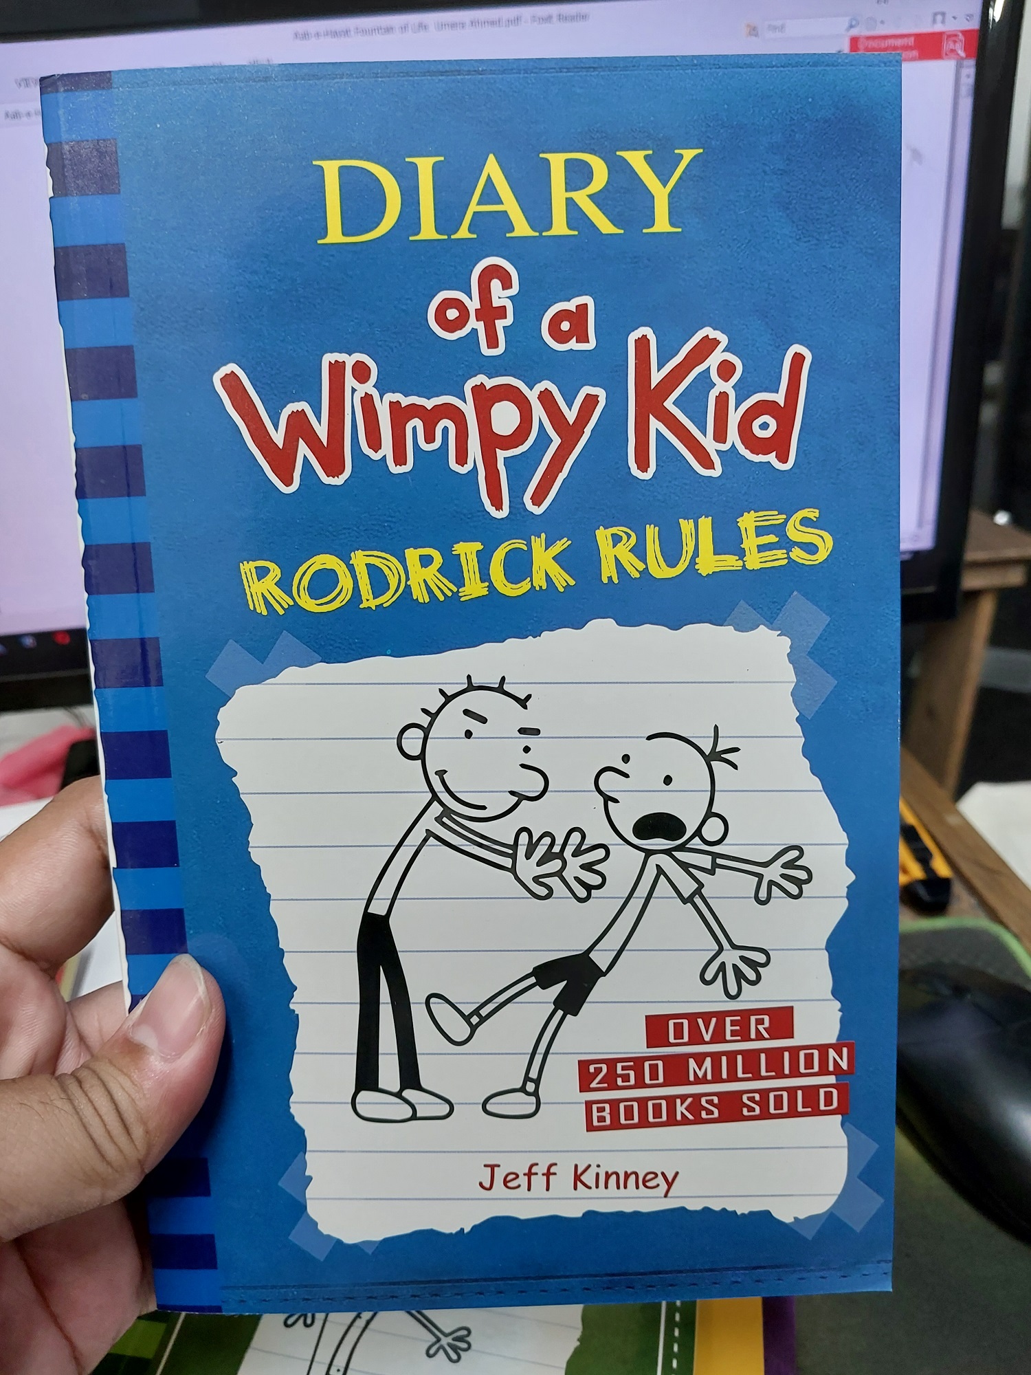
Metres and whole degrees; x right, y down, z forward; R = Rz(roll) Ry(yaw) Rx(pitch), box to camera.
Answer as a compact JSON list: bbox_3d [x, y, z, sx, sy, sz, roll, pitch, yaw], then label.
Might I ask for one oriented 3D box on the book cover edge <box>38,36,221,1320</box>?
[{"bbox_3d":[-0.061,0.008,0.196,0.011,0.202,0.009,-2,9,0],"label":"book cover edge"}]

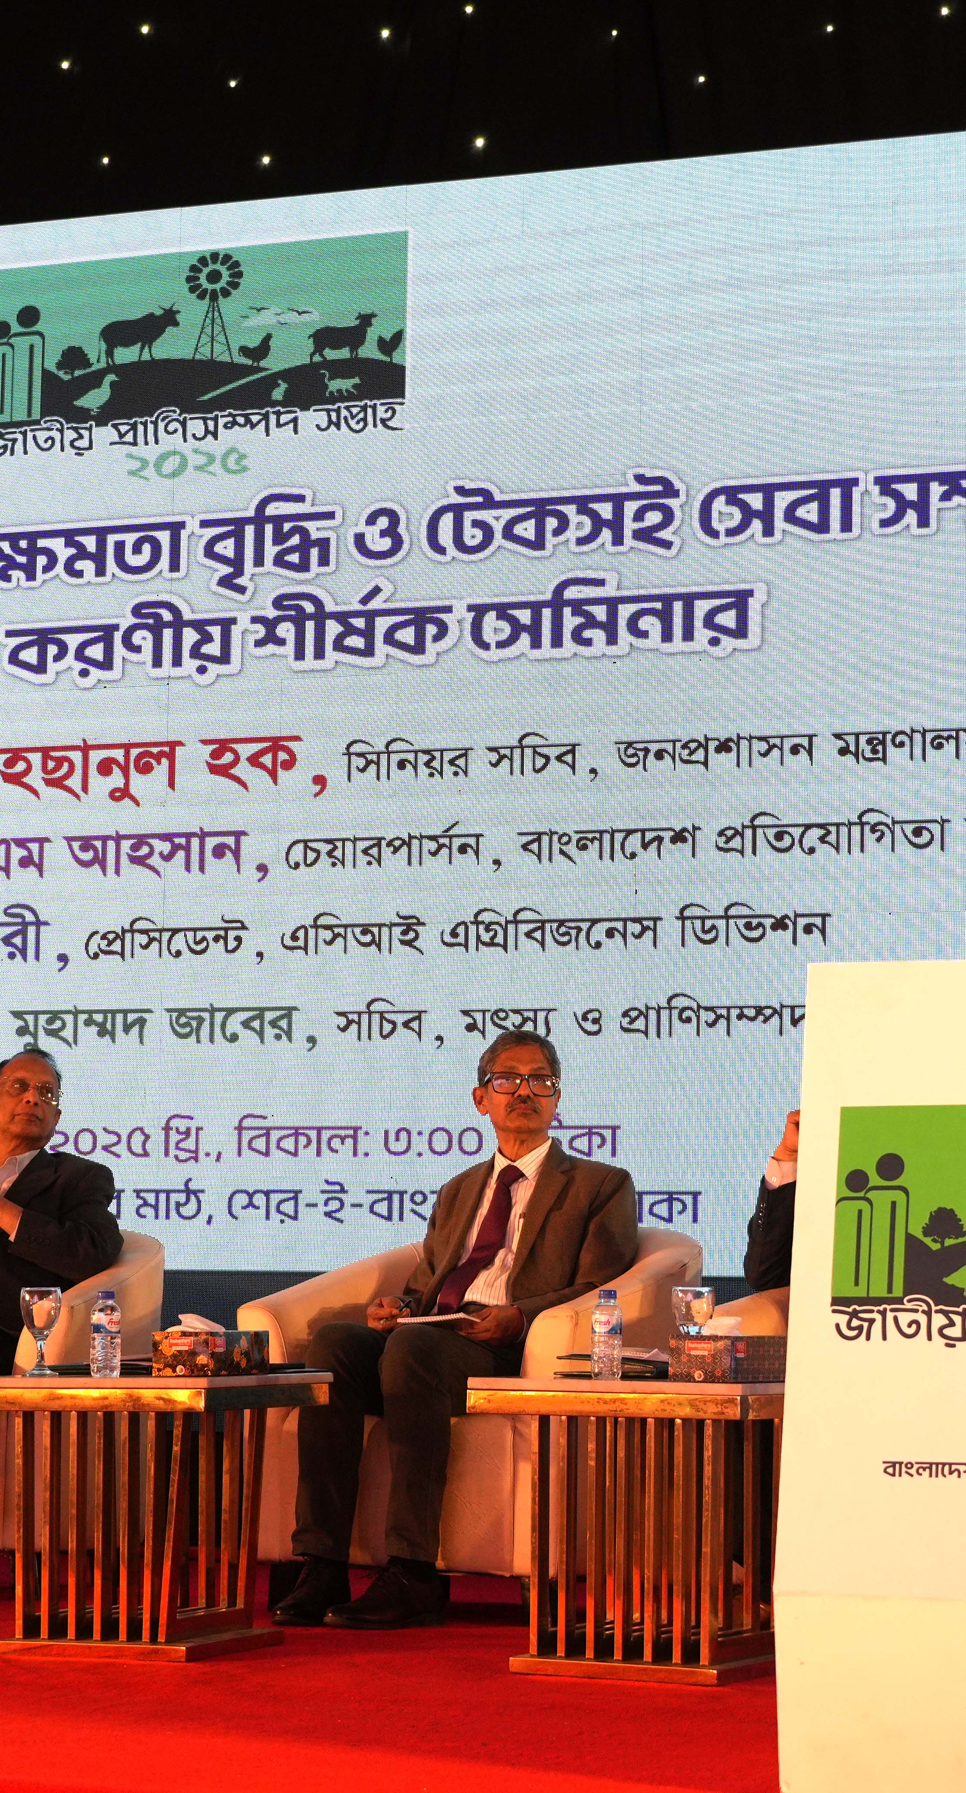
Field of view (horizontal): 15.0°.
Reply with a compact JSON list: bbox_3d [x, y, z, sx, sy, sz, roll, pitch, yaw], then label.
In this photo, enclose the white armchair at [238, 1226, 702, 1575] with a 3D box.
[{"bbox_3d":[0.024,1.088,7.679,0.790,0.800,0.755,-3,-8,28],"label":"white armchair"}]

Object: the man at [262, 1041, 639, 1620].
[{"bbox_3d":[-0.063,0.860,7.538,0.550,1.215,0.820,-3,-8,27],"label":"man"}]

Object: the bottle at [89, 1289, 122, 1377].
[{"bbox_3d":[-0.692,0.800,6.728,0.055,0.160,0.055,0,-7,0],"label":"bottle"}]

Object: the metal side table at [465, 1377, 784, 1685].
[{"bbox_3d":[0.286,1.083,6.300,0.469,0.477,0.570,-2,-7,18],"label":"metal side table"}]

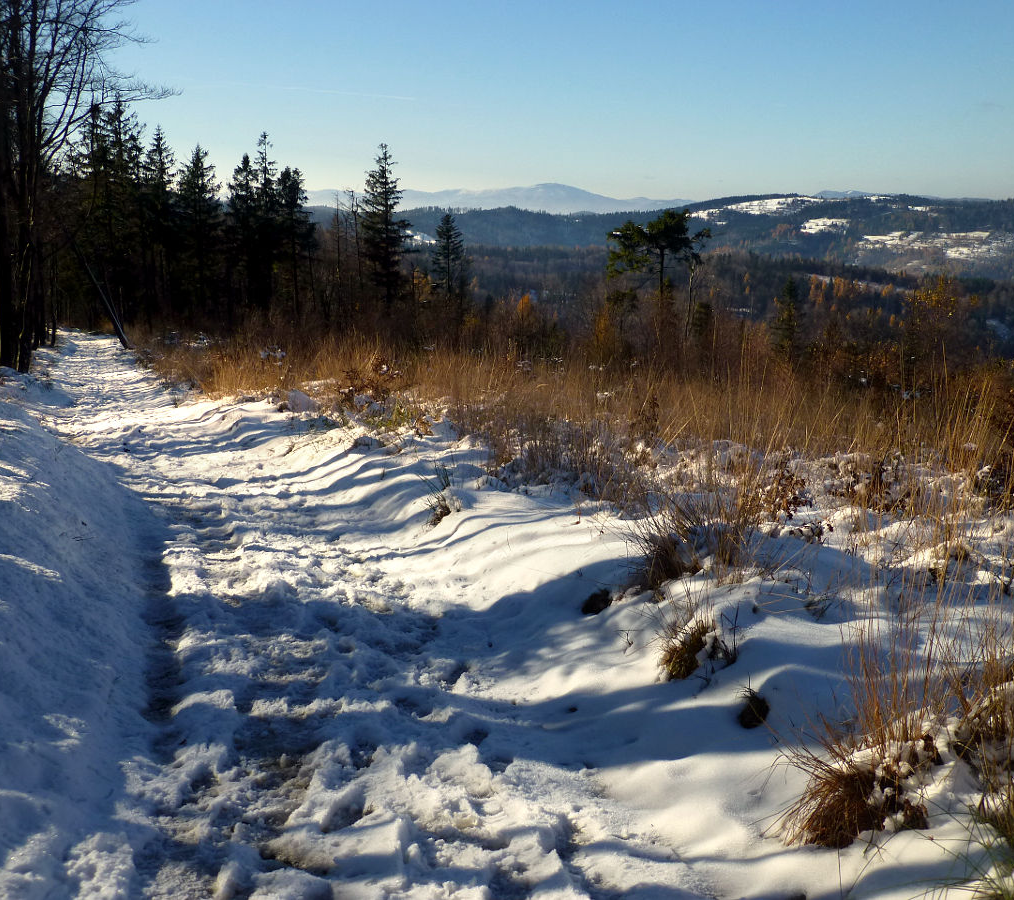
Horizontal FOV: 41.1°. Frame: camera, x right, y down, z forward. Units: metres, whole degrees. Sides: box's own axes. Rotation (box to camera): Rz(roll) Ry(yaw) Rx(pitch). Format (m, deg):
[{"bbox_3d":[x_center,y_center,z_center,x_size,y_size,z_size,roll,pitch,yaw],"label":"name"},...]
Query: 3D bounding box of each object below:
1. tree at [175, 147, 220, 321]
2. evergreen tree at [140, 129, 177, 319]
[{"bbox_3d":[-17.634,-12.336,77.029,2.680,9.900,2.550,-2,10,-13],"label":"tree"},{"bbox_3d":[-20.342,-13.151,78.916,2.170,11.170,2.070,-3,10,-14],"label":"evergreen tree"}]

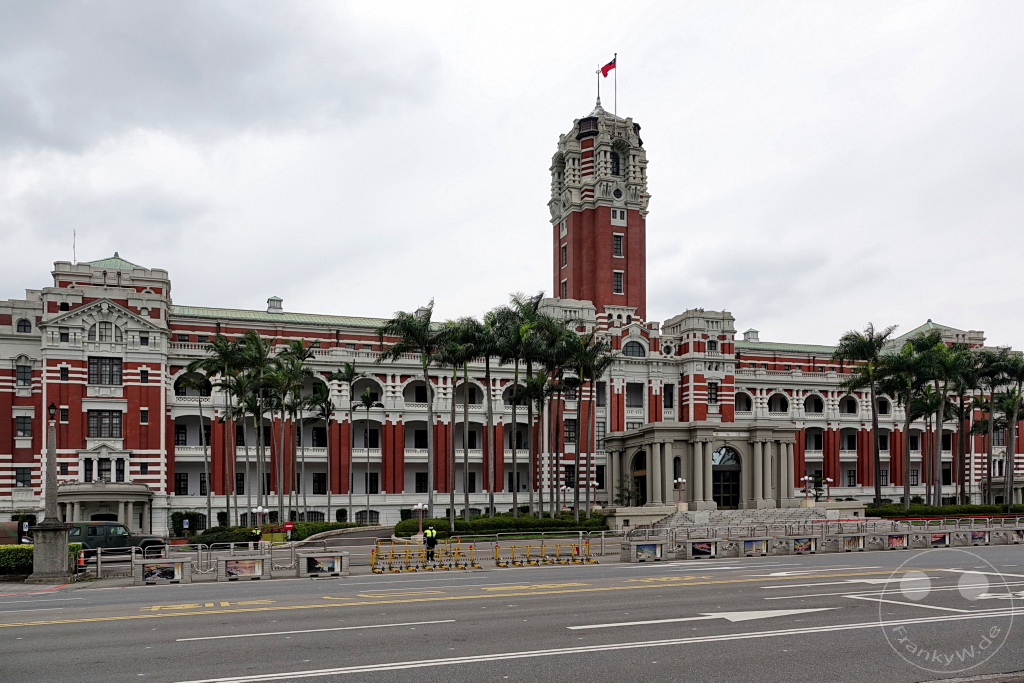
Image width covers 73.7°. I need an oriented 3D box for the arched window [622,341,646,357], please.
[{"bbox_3d":[15.611,0.892,87.000,3.300,2.050,0.400,1,-3,-18],"label":"arched window"}]

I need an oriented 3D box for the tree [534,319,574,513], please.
[{"bbox_3d":[4.295,8.035,69.000,4.245,20.719,4.245,0,-5,0],"label":"tree"}]

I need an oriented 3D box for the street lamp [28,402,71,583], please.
[{"bbox_3d":[-14.837,4.829,22.000,1.320,5.712,1.320,2,-8,-19],"label":"street lamp"}]

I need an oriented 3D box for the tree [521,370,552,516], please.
[{"bbox_3d":[2.639,10.508,68.000,3.586,15.239,3.586,0,-5,0],"label":"tree"}]

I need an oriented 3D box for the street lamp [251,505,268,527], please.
[{"bbox_3d":[-20.342,14.904,55.000,1.329,3.223,1.329,1,-5,-18],"label":"street lamp"}]

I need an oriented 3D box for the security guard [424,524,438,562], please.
[{"bbox_3d":[-3.738,9.364,31.700,0.620,1.750,0.400,1,-8,-9],"label":"security guard"}]

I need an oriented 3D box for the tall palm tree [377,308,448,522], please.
[{"bbox_3d":[-9.378,6.950,65.000,6.665,21.327,6.665,1,-5,-18],"label":"tall palm tree"}]

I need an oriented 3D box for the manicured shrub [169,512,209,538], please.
[{"bbox_3d":[-28.849,16.348,61.000,3.400,2.500,2.000,2,-8,-19],"label":"manicured shrub"}]

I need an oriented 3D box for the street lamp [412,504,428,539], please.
[{"bbox_3d":[-7.508,14.697,56.000,1.350,3.050,1.350,2,-8,-19],"label":"street lamp"}]

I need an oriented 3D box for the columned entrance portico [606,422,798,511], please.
[{"bbox_3d":[23.255,14.800,83.714,18.500,9.700,12.500,1,-3,-18],"label":"columned entrance portico"}]

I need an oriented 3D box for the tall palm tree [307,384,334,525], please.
[{"bbox_3d":[-18.320,10.924,66.000,2.804,13.921,2.804,1,-5,-18],"label":"tall palm tree"}]

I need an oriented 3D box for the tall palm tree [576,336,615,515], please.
[{"bbox_3d":[7.625,7.846,64.000,3.900,17.584,3.900,-1,-8,0],"label":"tall palm tree"}]

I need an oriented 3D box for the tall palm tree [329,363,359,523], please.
[{"bbox_3d":[-16.193,9.957,66.000,3.094,15.855,3.094,1,-5,-18],"label":"tall palm tree"}]

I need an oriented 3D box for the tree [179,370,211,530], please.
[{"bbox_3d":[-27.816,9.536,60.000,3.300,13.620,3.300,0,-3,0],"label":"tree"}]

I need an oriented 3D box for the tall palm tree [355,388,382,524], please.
[{"bbox_3d":[-14.181,11.433,67.000,2.846,13.641,2.846,1,-5,-18],"label":"tall palm tree"}]

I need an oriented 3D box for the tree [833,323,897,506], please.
[{"bbox_3d":[42.081,8.894,81.500,6.800,22.320,6.800,0,-3,0],"label":"tree"}]

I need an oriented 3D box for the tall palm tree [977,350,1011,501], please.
[{"bbox_3d":[62.065,11.150,88.000,4.800,20.500,4.800,0,-3,0],"label":"tall palm tree"}]

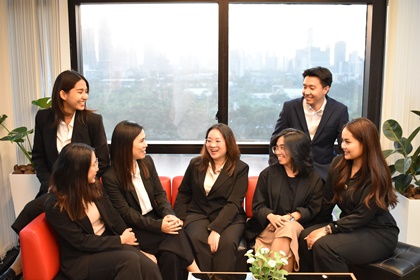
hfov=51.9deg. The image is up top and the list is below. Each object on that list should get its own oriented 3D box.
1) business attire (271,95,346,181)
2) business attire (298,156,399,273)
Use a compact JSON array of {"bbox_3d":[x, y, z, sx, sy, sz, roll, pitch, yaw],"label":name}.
[{"bbox_3d":[0.751,0.314,3.197,0.540,1.270,0.450,2,9,17],"label":"business attire"},{"bbox_3d":[0.801,0.542,2.522,0.620,0.930,0.460,-5,10,-31],"label":"business attire"}]

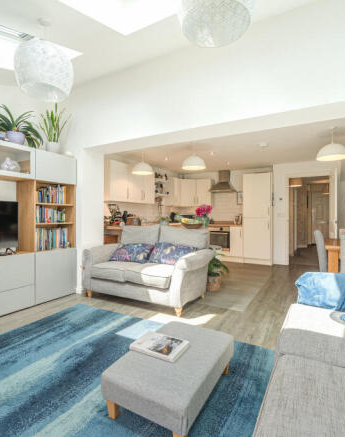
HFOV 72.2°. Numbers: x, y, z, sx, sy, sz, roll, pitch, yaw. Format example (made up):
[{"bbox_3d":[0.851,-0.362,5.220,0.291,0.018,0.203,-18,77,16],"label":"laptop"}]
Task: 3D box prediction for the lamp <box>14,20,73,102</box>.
[{"bbox_3d":[-1.040,-1.317,1.930,0.420,0.580,0.420,0,0,29],"label":"lamp"}]

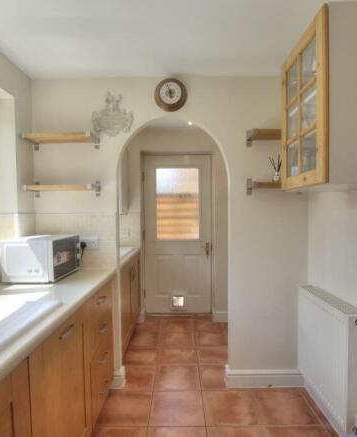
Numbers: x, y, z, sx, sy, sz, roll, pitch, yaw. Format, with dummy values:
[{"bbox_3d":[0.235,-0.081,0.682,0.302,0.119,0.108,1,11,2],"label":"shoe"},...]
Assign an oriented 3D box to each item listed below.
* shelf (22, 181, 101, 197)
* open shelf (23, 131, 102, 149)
[{"bbox_3d":[-0.805,-0.209,1.893,0.476,0.116,0.180,0,1,0],"label":"shelf"},{"bbox_3d":[-0.806,-0.557,1.886,0.475,0.119,0.180,0,1,0],"label":"open shelf"}]

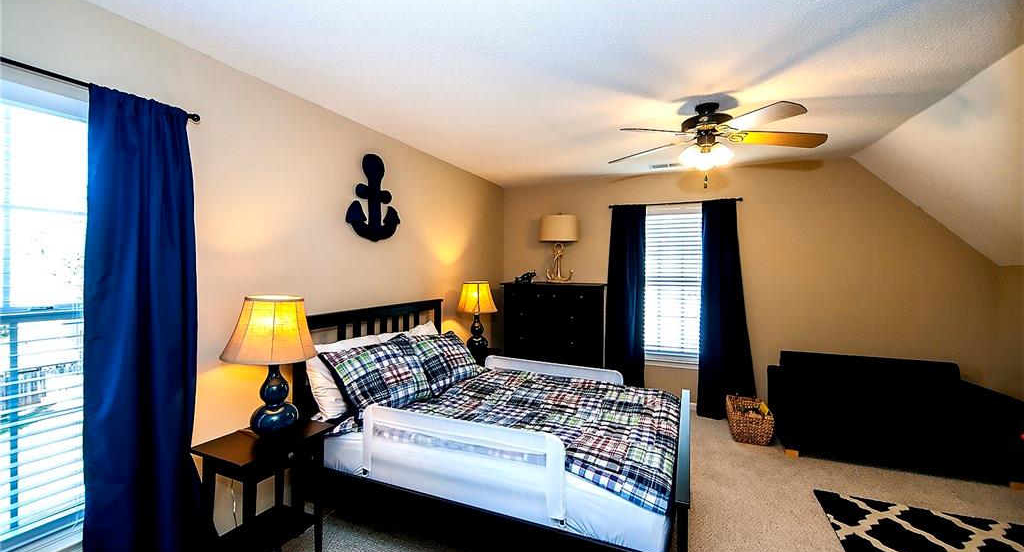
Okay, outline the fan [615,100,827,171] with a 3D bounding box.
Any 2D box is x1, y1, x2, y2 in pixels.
[{"bbox_3d":[1.173,-0.834,2.495,1.300,0.400,1.300,1,1,23],"label":"fan"}]

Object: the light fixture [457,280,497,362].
[{"bbox_3d":[-0.331,0.380,3.977,0.400,0.640,0.400,0,1,0],"label":"light fixture"}]

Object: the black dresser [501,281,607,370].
[{"bbox_3d":[0.481,0.738,4.531,1.080,1.306,0.500,1,1,23],"label":"black dresser"}]

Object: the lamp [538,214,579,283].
[{"bbox_3d":[0.513,-0.295,4.492,0.420,0.760,0.420,1,1,23],"label":"lamp"}]

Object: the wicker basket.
[{"bbox_3d":[2.081,1.271,3.647,0.340,0.290,0.440,1,1,23],"label":"wicker basket"}]

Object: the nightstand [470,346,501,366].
[{"bbox_3d":[-0.321,1.051,3.920,0.350,0.700,0.460,1,1,23],"label":"nightstand"}]

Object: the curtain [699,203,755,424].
[{"bbox_3d":[2.093,0.332,4.037,0.480,2.150,0.140,1,1,23],"label":"curtain"}]

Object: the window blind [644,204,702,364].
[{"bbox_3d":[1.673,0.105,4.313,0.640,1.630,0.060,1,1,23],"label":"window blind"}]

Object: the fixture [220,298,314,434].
[{"bbox_3d":[-1.136,0.419,1.974,0.400,0.640,0.400,1,1,23],"label":"fixture"}]

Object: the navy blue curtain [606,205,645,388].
[{"bbox_3d":[1.208,0.316,4.421,0.410,2.140,0.130,1,1,23],"label":"navy blue curtain"}]

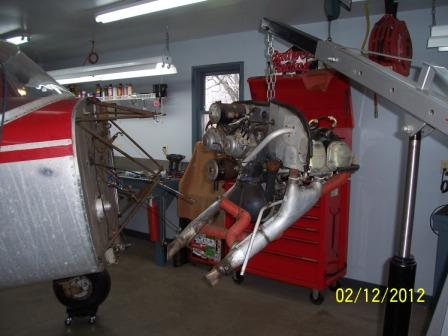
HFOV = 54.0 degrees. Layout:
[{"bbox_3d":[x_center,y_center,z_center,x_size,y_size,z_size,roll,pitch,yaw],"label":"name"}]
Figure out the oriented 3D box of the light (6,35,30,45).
[{"bbox_3d":[-2.190,-1.149,4.164,1.220,0.090,0.140,4,7,37],"label":"light"}]

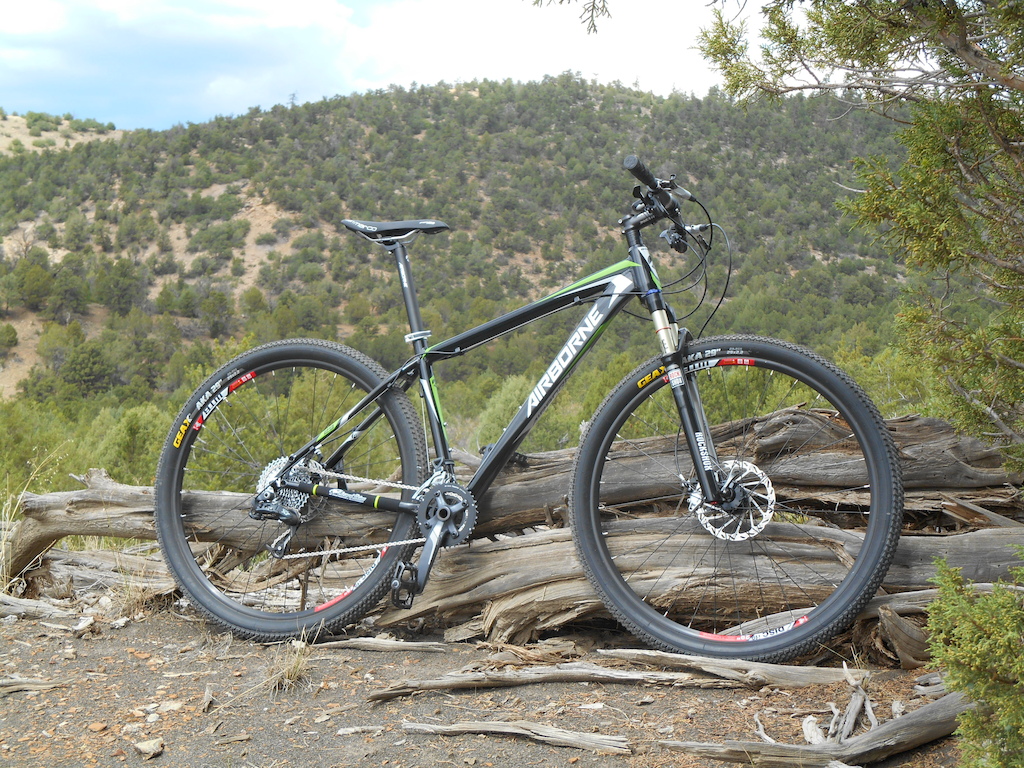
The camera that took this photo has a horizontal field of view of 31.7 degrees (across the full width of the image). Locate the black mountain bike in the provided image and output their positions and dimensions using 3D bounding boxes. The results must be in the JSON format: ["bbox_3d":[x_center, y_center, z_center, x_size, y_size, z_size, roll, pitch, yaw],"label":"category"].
[{"bbox_3d":[-0.014,0.088,4.179,1.825,1.068,0.680,0,-10,20],"label":"black mountain bike"}]

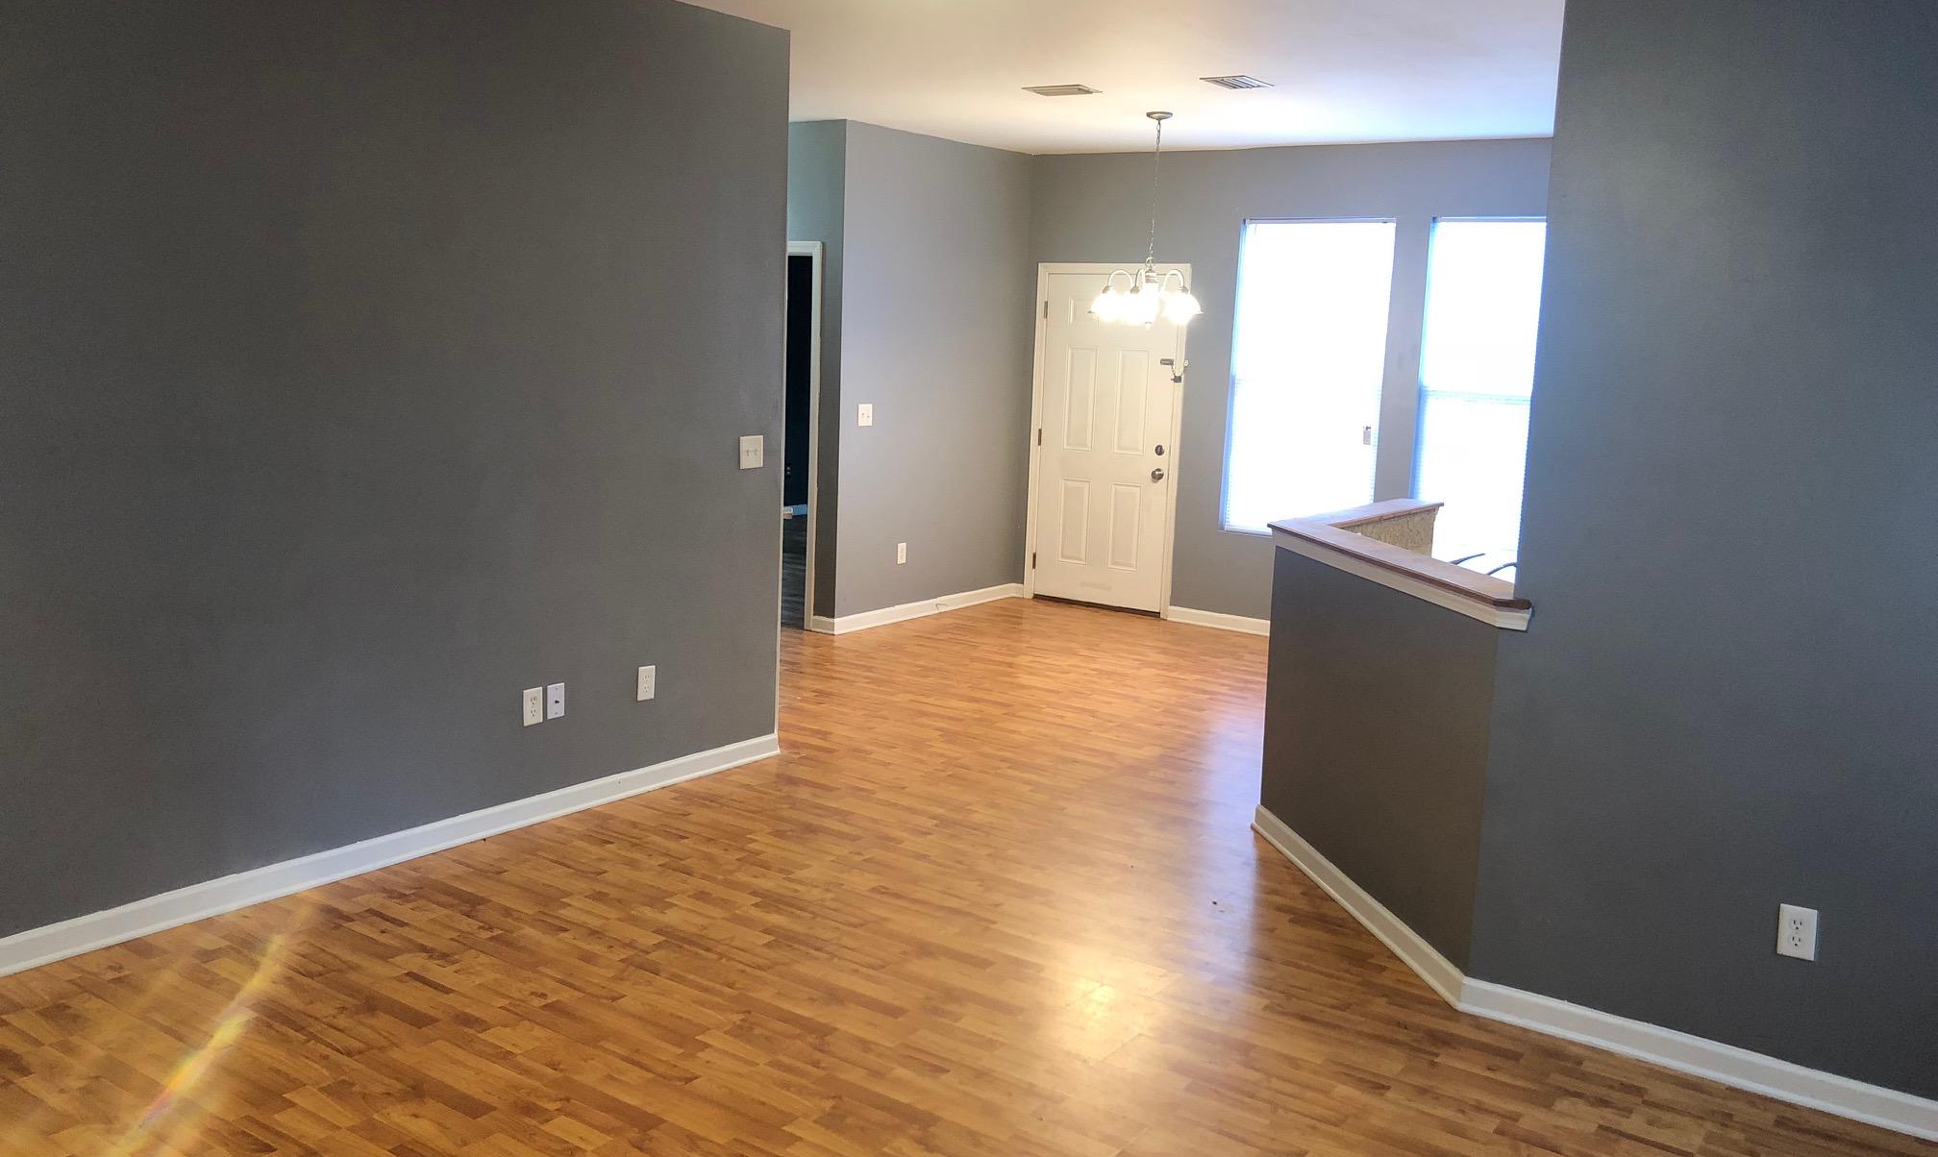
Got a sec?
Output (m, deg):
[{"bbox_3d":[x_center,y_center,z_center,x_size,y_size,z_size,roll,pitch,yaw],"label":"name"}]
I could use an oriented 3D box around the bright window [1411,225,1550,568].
[{"bbox_3d":[2.828,-0.976,8.192,0.906,1.782,0.098,8,11,35],"label":"bright window"}]

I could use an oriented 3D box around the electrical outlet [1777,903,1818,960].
[{"bbox_3d":[1.846,0.791,3.494,0.072,0.115,0.010,8,11,35],"label":"electrical outlet"}]

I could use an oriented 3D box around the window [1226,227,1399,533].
[{"bbox_3d":[1.913,-1.111,8.836,0.906,1.782,0.098,8,11,35],"label":"window"}]

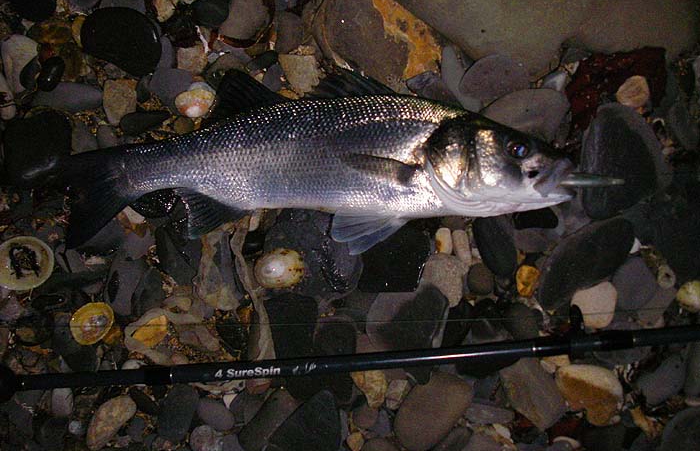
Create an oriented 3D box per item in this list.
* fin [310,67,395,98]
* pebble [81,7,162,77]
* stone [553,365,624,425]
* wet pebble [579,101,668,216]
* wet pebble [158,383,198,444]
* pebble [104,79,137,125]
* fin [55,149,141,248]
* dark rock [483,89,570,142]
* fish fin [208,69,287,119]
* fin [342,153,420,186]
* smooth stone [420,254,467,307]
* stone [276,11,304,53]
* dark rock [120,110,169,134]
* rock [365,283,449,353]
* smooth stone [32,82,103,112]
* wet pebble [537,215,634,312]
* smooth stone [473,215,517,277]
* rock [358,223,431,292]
[{"bbox_3d":[0.004,-0.124,0.685,0.073,0.010,0.029,10,81,2],"label":"fin"},{"bbox_3d":[-0.217,-0.181,0.742,0.089,0.025,0.061,25,81,4],"label":"pebble"},{"bbox_3d":[0.213,0.146,0.684,0.064,0.026,0.050,36,82,6],"label":"stone"},{"bbox_3d":[0.256,-0.062,0.721,0.087,0.030,0.113,-6,80,-1],"label":"wet pebble"},{"bbox_3d":[-0.148,0.161,0.658,0.036,0.022,0.050,7,74,2],"label":"wet pebble"},{"bbox_3d":[-0.221,-0.118,0.736,0.031,0.021,0.045,0,74,0],"label":"pebble"},{"bbox_3d":[-0.221,-0.025,0.676,0.071,0.016,0.085,-8,81,-1],"label":"fin"},{"bbox_3d":[0.168,-0.103,0.730,0.084,0.027,0.056,-6,74,-2],"label":"dark rock"},{"bbox_3d":[-0.095,-0.120,0.711,0.070,0.010,0.043,-18,75,-5],"label":"fish fin"},{"bbox_3d":[0.024,-0.047,0.640,0.065,0.010,0.019,10,81,2],"label":"fin"},{"bbox_3d":[0.084,0.049,0.701,0.040,0.020,0.051,10,80,2],"label":"smooth stone"},{"bbox_3d":[-0.059,-0.186,0.743,0.028,0.016,0.045,-1,80,0],"label":"stone"},{"bbox_3d":[-0.194,-0.098,0.731,0.046,0.017,0.023,-8,75,-2],"label":"dark rock"},{"bbox_3d":[0.051,0.083,0.680,0.074,0.026,0.062,-8,74,-2],"label":"rock"},{"bbox_3d":[-0.268,-0.122,0.732,0.070,0.018,0.031,2,80,0],"label":"smooth stone"},{"bbox_3d":[0.214,0.029,0.705,0.121,0.019,0.048,-38,82,-6],"label":"wet pebble"},{"bbox_3d":[0.136,0.016,0.698,0.032,0.016,0.069,-18,81,-3],"label":"smooth stone"},{"bbox_3d":[0.042,0.029,0.701,0.059,0.027,0.070,8,81,1],"label":"rock"}]

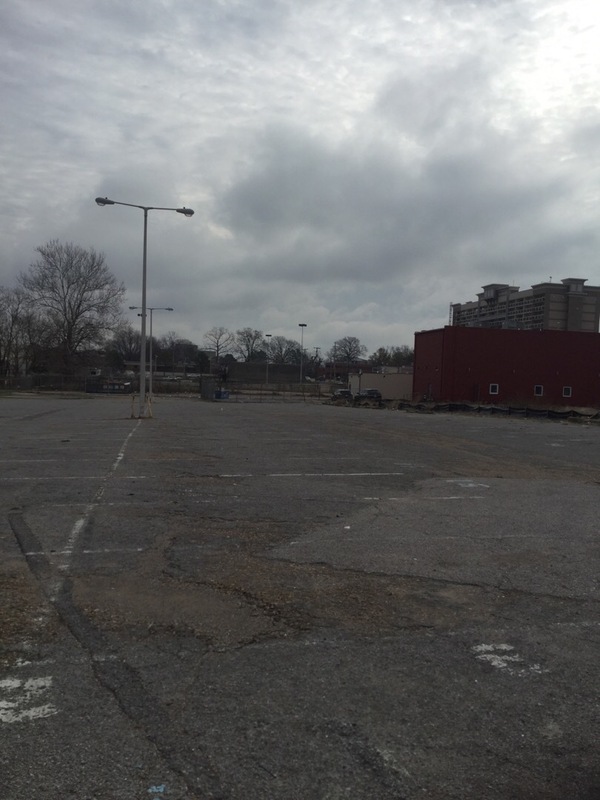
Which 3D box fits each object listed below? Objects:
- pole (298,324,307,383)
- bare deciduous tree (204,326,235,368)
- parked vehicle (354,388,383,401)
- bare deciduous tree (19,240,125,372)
[{"bbox_3d":[0.547,-8.892,140.000,1.600,12.120,0.500,1,1,0],"label":"pole"},{"bbox_3d":[-22.473,-12.563,200.000,8.380,15.910,8.380,1,1,0],"label":"bare deciduous tree"},{"bbox_3d":[7.841,-0.515,82.000,1.850,1.620,4.600,2,1,35],"label":"parked vehicle"},{"bbox_3d":[-36.680,-13.484,115.000,17.020,24.080,16.050,1,1,0],"label":"bare deciduous tree"}]

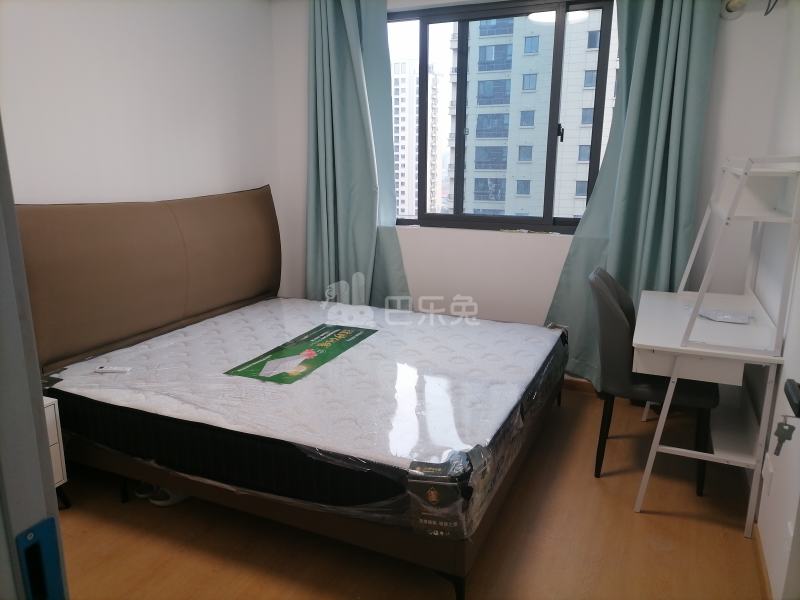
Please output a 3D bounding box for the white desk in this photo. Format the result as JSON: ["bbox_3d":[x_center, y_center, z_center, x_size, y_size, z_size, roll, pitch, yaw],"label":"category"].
[{"bbox_3d":[1.323,0.438,2.745,0.496,0.723,1.018,6,15,23],"label":"white desk"}]

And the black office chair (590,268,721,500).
[{"bbox_3d":[1.143,0.341,2.766,0.600,0.900,0.480,6,15,23],"label":"black office chair"}]

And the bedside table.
[{"bbox_3d":[-1.640,0.658,2.346,0.395,0.470,0.427,6,15,23],"label":"bedside table"}]

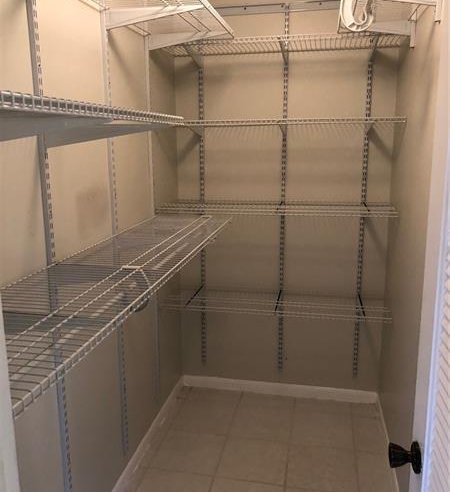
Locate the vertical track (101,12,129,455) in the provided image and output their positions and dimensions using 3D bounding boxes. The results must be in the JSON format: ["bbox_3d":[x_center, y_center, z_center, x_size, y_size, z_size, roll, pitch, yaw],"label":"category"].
[{"bbox_3d":[-0.468,-0.051,2.083,0.020,2.105,0.028,2,11,11],"label":"vertical track"}]

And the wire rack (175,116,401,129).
[{"bbox_3d":[0.289,-0.652,2.575,1.210,0.030,0.415,2,11,11],"label":"wire rack"}]

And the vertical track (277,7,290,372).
[{"bbox_3d":[0.348,-0.259,2.873,0.028,2.145,0.018,2,11,11],"label":"vertical track"}]

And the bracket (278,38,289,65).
[{"bbox_3d":[0.299,-1.012,2.511,0.020,0.066,0.412,2,11,11],"label":"bracket"}]

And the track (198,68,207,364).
[{"bbox_3d":[-0.134,-0.223,2.980,0.028,2.020,0.018,2,11,11],"label":"track"}]

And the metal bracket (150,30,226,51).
[{"bbox_3d":[-0.171,-1.000,2.364,0.403,0.075,0.018,2,11,11],"label":"metal bracket"}]

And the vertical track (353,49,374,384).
[{"bbox_3d":[0.794,-0.192,2.794,0.028,2.037,0.018,2,11,11],"label":"vertical track"}]

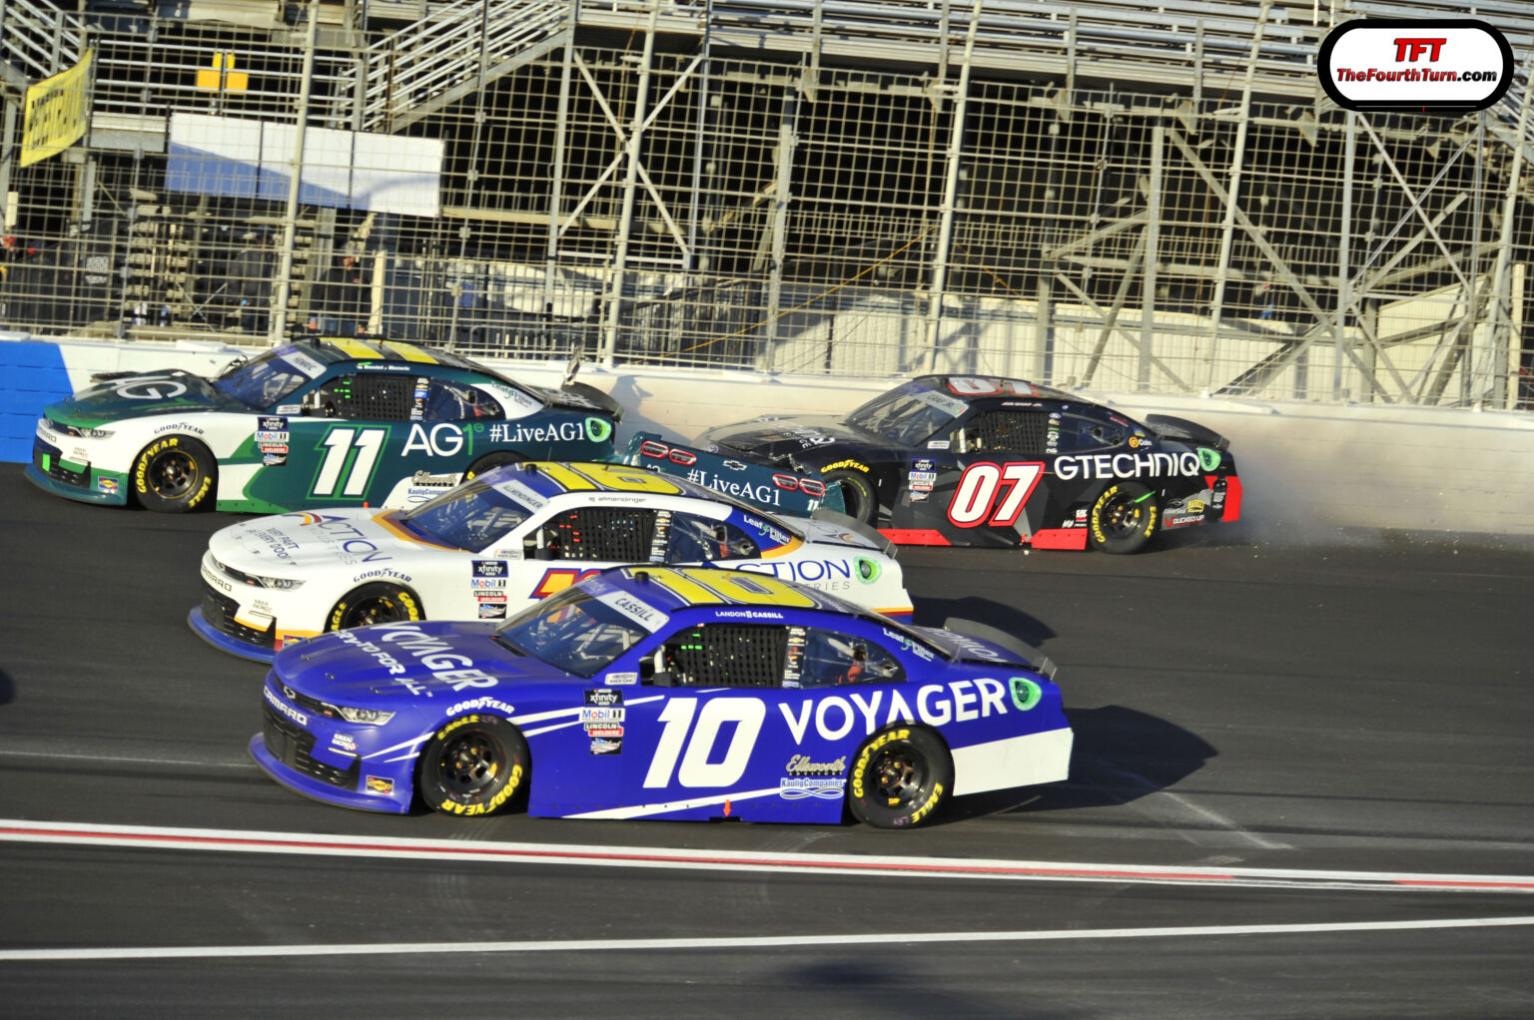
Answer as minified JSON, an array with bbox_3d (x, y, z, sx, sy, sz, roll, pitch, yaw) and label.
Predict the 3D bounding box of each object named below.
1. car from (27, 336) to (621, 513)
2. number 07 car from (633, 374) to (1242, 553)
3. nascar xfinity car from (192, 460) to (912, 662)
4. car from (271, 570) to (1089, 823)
[{"bbox_3d":[-3.688,-0.715,41.132,4.950,1.310,1.940,3,9,-23],"label":"car"},{"bbox_3d":[1.655,-0.448,43.609,5.010,1.310,1.940,2,9,-25],"label":"number 07 car"},{"bbox_3d":[-1.548,0.384,34.380,5.010,1.310,1.940,3,9,-24],"label":"nascar xfinity car"},{"bbox_3d":[-0.676,1.082,30.158,5.010,1.310,1.940,3,9,-26],"label":"car"}]

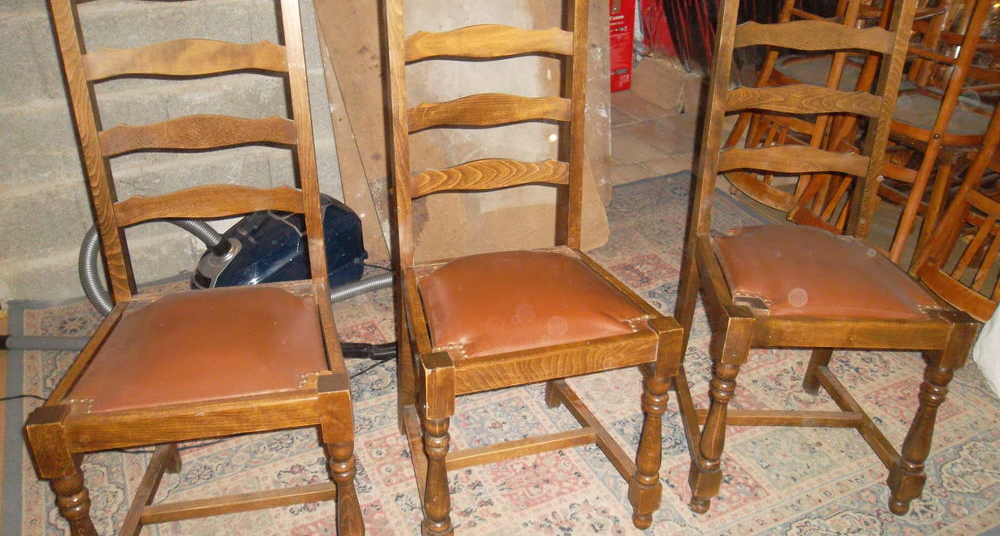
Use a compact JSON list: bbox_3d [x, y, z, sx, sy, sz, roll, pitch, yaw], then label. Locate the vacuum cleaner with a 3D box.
[{"bbox_3d":[-0.805,-0.025,2.286,1.050,0.285,0.600,1,27,0],"label":"vacuum cleaner"}]

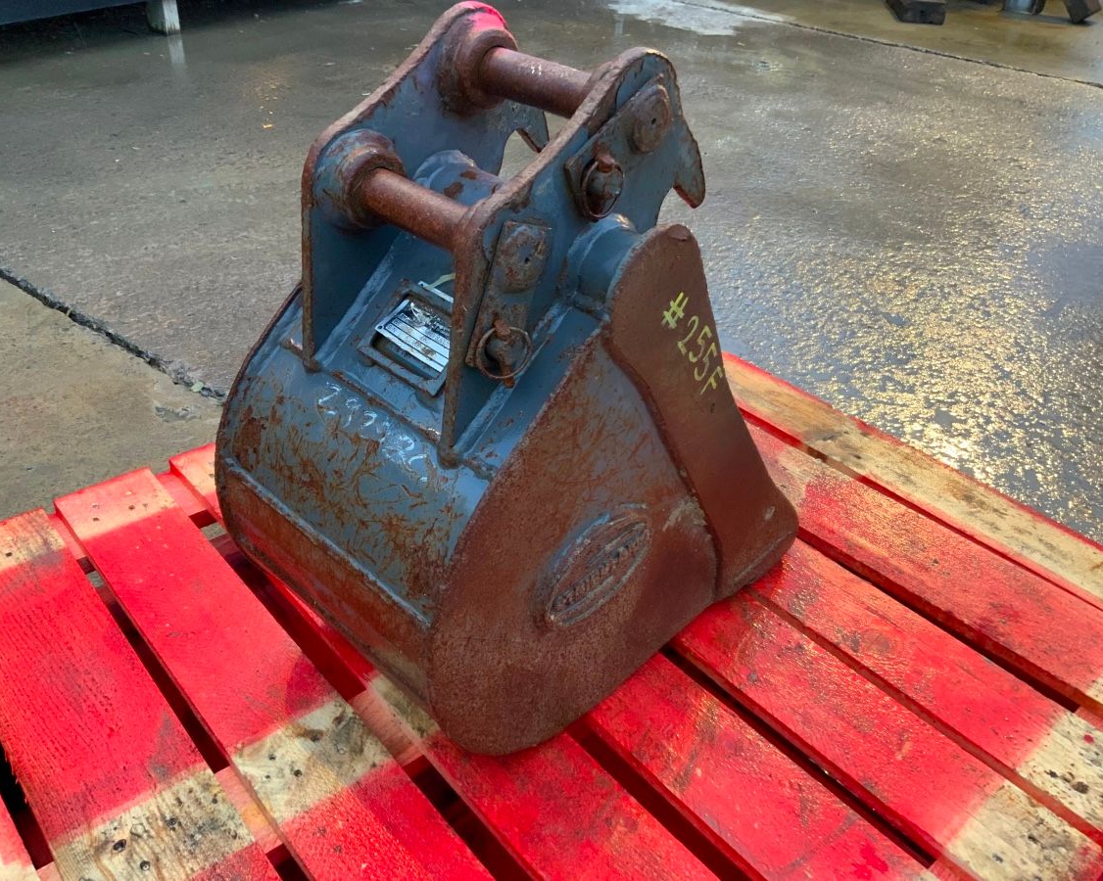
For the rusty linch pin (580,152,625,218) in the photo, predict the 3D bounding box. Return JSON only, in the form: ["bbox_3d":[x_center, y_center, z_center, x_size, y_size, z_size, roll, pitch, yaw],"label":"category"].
[{"bbox_3d":[0.035,-0.173,0.669,0.023,0.047,0.041,29,42,34],"label":"rusty linch pin"}]

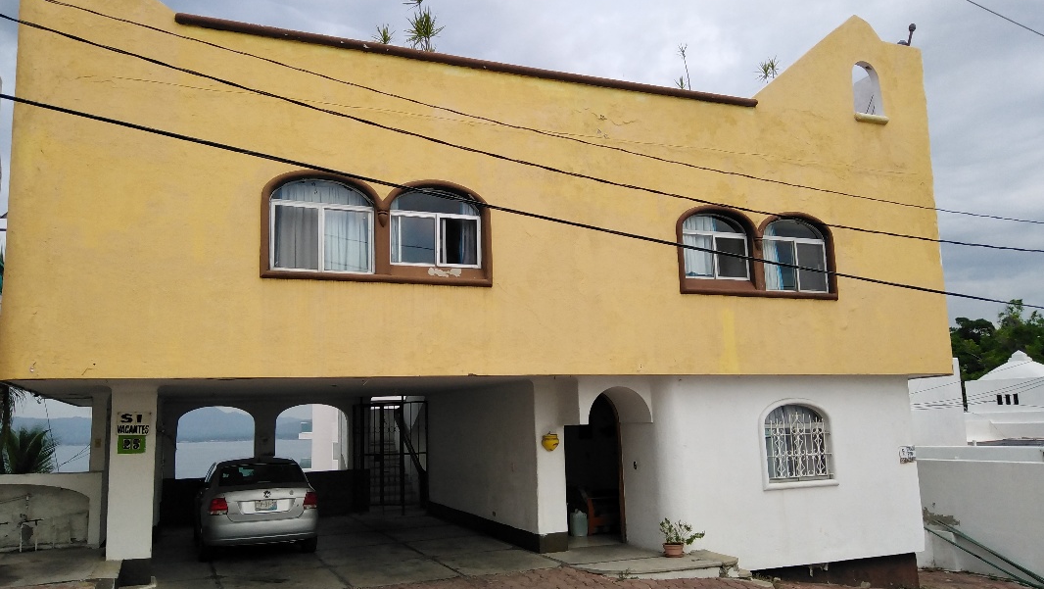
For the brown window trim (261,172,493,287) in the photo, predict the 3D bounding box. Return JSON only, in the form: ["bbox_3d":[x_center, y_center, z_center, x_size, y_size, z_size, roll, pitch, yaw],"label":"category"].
[{"bbox_3d":[-1.887,-0.878,10.601,3.100,1.480,0.200,2,-9,-22],"label":"brown window trim"}]

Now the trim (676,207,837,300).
[{"bbox_3d":[3.884,-0.670,12.876,3.100,1.480,0.200,2,-9,-22],"label":"trim"}]

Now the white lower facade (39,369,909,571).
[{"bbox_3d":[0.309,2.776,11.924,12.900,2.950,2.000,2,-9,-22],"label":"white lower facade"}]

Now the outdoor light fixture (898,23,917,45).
[{"bbox_3d":[7.239,-4.884,14.727,0.270,0.360,0.220,2,-9,-22],"label":"outdoor light fixture"}]

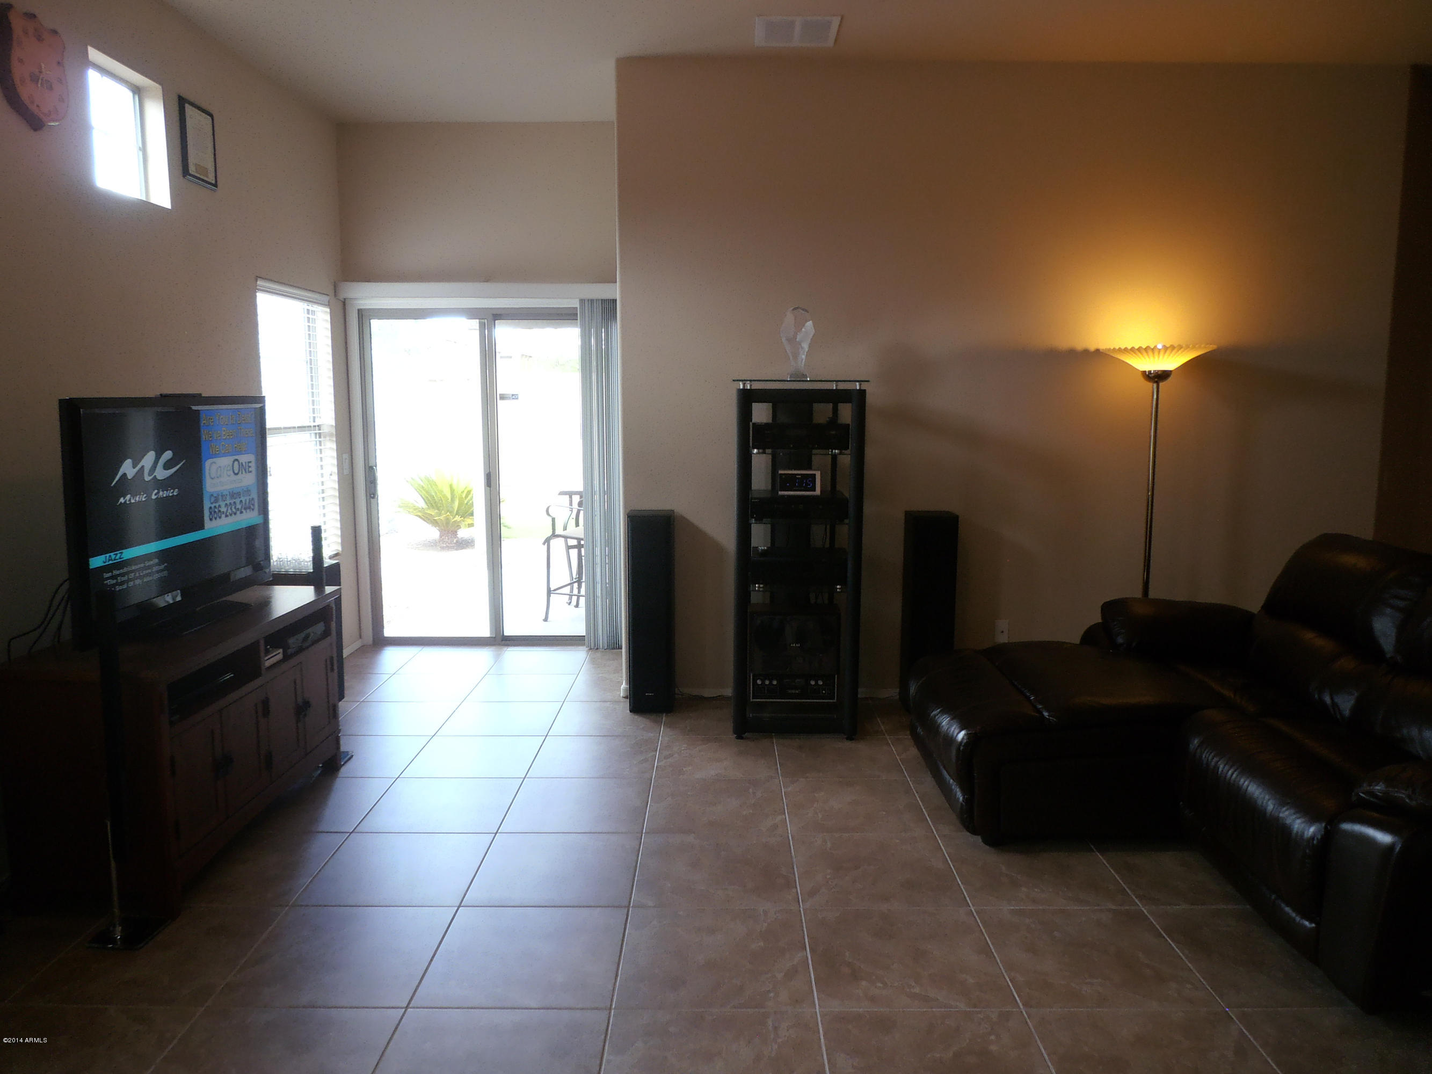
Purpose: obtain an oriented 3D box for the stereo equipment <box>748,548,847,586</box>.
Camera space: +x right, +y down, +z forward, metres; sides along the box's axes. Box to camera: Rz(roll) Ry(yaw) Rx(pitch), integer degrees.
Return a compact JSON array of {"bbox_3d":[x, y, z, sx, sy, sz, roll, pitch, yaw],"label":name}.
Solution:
[{"bbox_3d":[0.362,0.136,4.548,0.438,0.120,0.360,0,8,0],"label":"stereo equipment"}]

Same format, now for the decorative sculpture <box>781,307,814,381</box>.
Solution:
[{"bbox_3d":[0.358,-0.850,4.386,0.149,0.320,0.110,0,8,0],"label":"decorative sculpture"}]

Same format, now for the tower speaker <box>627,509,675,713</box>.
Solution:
[{"bbox_3d":[-0.307,0.362,4.856,0.208,0.959,0.231,0,8,0],"label":"tower speaker"}]

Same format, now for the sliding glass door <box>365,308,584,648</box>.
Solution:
[{"bbox_3d":[-1.357,-0.349,6.035,1.500,2.029,0.110,0,8,0],"label":"sliding glass door"}]

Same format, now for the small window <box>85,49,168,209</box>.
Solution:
[{"bbox_3d":[-2.243,-1.508,3.715,0.117,0.467,0.467,0,8,0],"label":"small window"}]

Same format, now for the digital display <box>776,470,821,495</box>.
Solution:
[{"bbox_3d":[0.375,-0.246,4.476,0.187,0.108,0.080,0,8,0],"label":"digital display"}]

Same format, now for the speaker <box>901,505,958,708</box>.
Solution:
[{"bbox_3d":[1.044,0.364,4.853,0.206,0.959,0.231,0,8,0],"label":"speaker"}]

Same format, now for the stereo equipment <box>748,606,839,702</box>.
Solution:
[{"bbox_3d":[0.351,0.534,4.544,0.411,0.427,0.205,0,8,0],"label":"stereo equipment"}]

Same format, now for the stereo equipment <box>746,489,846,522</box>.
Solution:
[{"bbox_3d":[0.369,-0.143,4.549,0.430,0.104,0.335,0,8,0],"label":"stereo equipment"}]

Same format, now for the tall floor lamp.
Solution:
[{"bbox_3d":[1.978,0.009,4.548,0.480,1.735,0.480,0,8,0],"label":"tall floor lamp"}]

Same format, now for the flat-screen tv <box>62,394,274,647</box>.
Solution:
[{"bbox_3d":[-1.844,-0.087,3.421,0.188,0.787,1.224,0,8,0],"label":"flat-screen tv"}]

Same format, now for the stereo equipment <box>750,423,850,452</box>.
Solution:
[{"bbox_3d":[0.369,-0.452,4.489,0.427,0.119,0.330,0,8,0],"label":"stereo equipment"}]

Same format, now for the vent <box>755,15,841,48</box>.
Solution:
[{"bbox_3d":[0.345,-2.164,4.263,0.353,0.020,0.362,0,8,0],"label":"vent"}]

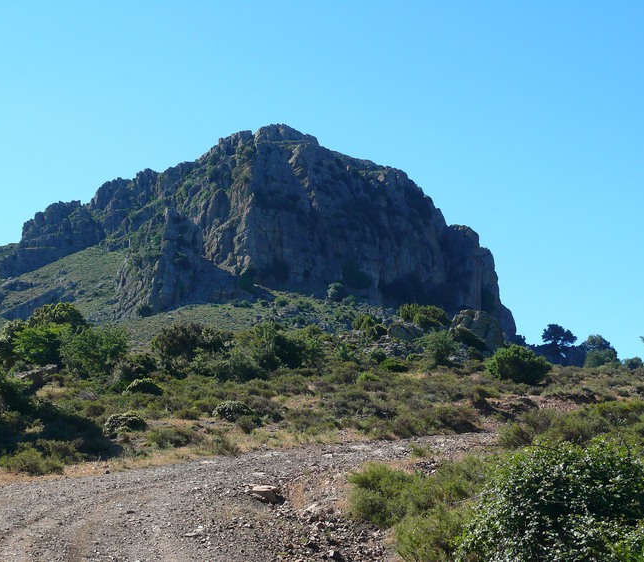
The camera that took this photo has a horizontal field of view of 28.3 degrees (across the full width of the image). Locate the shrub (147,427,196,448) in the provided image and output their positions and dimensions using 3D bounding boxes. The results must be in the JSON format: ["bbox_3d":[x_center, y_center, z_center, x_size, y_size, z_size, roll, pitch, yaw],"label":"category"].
[{"bbox_3d":[-2.954,3.062,25.000,0.892,0.422,0.821,0,-4,0],"label":"shrub"}]

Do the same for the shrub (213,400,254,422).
[{"bbox_3d":[-2.216,3.268,32.000,0.972,0.540,0.894,0,-4,0],"label":"shrub"}]

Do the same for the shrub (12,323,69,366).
[{"bbox_3d":[-12.512,2.832,57.000,2.423,1.923,2.229,0,-4,0],"label":"shrub"}]

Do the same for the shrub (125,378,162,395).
[{"bbox_3d":[-5.834,3.484,42.000,1.211,0.548,1.115,0,-4,0],"label":"shrub"}]

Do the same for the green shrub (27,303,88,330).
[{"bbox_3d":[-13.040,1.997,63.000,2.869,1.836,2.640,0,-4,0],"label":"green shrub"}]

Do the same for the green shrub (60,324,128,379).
[{"bbox_3d":[-9.613,2.979,54.000,2.869,2.236,2.640,0,-4,0],"label":"green shrub"}]

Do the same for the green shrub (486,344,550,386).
[{"bbox_3d":[7.381,3.136,48.000,2.405,1.472,2.212,0,-4,0],"label":"green shrub"}]

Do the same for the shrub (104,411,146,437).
[{"bbox_3d":[-4.141,3.011,27.000,0.881,0.538,0.811,0,-4,0],"label":"shrub"}]

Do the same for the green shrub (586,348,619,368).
[{"bbox_3d":[20.853,5.761,95.000,2.452,1.457,2.256,0,-4,0],"label":"green shrub"}]

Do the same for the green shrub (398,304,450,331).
[{"bbox_3d":[7.620,2.713,95.000,3.606,1.894,3.317,0,-4,0],"label":"green shrub"}]

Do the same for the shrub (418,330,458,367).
[{"bbox_3d":[5.604,3.275,62.000,1.882,1.712,1.732,0,-4,0],"label":"shrub"}]

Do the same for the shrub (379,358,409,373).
[{"bbox_3d":[3.177,3.703,56.000,1.275,0.601,1.173,0,-4,0],"label":"shrub"}]

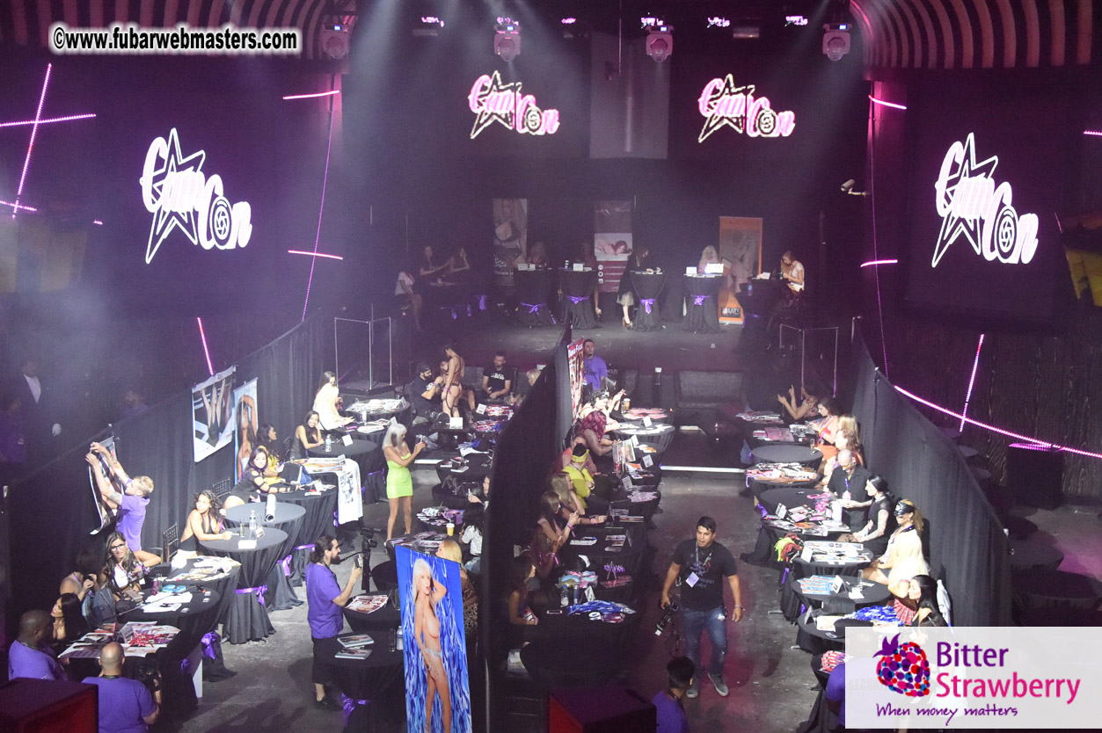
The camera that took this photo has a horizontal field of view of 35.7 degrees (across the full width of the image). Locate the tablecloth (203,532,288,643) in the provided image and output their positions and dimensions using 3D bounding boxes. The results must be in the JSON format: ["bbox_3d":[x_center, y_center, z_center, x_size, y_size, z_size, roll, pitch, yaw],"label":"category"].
[{"bbox_3d":[-3.317,2.405,18.621,0.930,1.080,0.930,0,10,0],"label":"tablecloth"}]

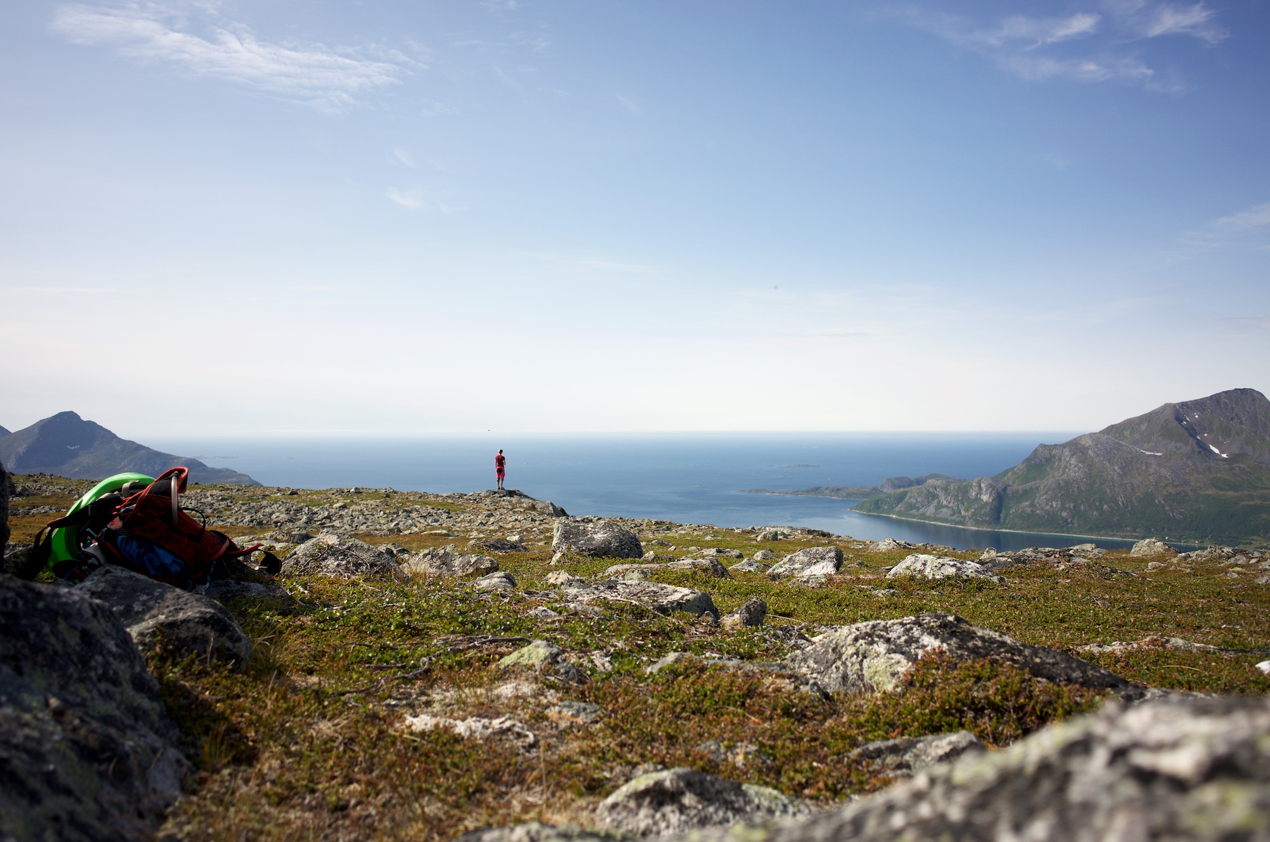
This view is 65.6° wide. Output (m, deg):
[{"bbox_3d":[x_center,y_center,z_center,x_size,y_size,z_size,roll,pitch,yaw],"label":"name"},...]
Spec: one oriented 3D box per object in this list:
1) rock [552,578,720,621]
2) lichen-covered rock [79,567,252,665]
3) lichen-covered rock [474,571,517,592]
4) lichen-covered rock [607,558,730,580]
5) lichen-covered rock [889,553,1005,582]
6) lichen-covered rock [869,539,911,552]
[{"bbox_3d":[0.004,0.462,2.650,0.430,0.100,0.260,0,0,22],"label":"rock"},{"bbox_3d":[-1.080,0.437,2.260,0.380,0.200,0.330,0,0,0],"label":"lichen-covered rock"},{"bbox_3d":[-0.437,0.493,3.080,0.135,0.060,0.110,0,0,0],"label":"lichen-covered rock"},{"bbox_3d":[0.161,0.720,4.850,0.600,0.100,0.340,0,0,0],"label":"lichen-covered rock"},{"bbox_3d":[1.557,0.736,4.950,0.570,0.135,0.360,0,0,0],"label":"lichen-covered rock"},{"bbox_3d":[2.400,1.170,9.300,0.390,0.125,0.290,0,0,0],"label":"lichen-covered rock"}]

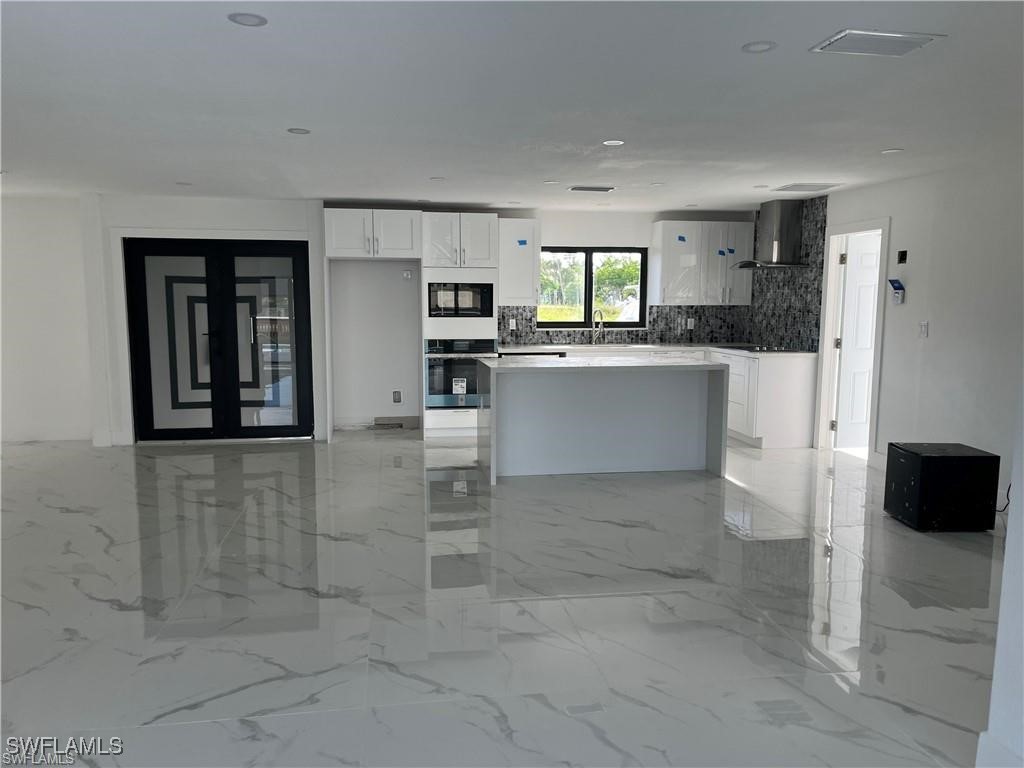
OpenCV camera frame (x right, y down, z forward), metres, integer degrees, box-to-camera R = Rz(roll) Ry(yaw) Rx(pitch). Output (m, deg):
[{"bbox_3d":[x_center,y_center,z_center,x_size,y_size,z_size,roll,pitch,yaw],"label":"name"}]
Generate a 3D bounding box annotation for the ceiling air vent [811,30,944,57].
[{"bbox_3d":[1.414,-1.310,2.985,0.423,0.030,0.265,-1,6,-8],"label":"ceiling air vent"}]

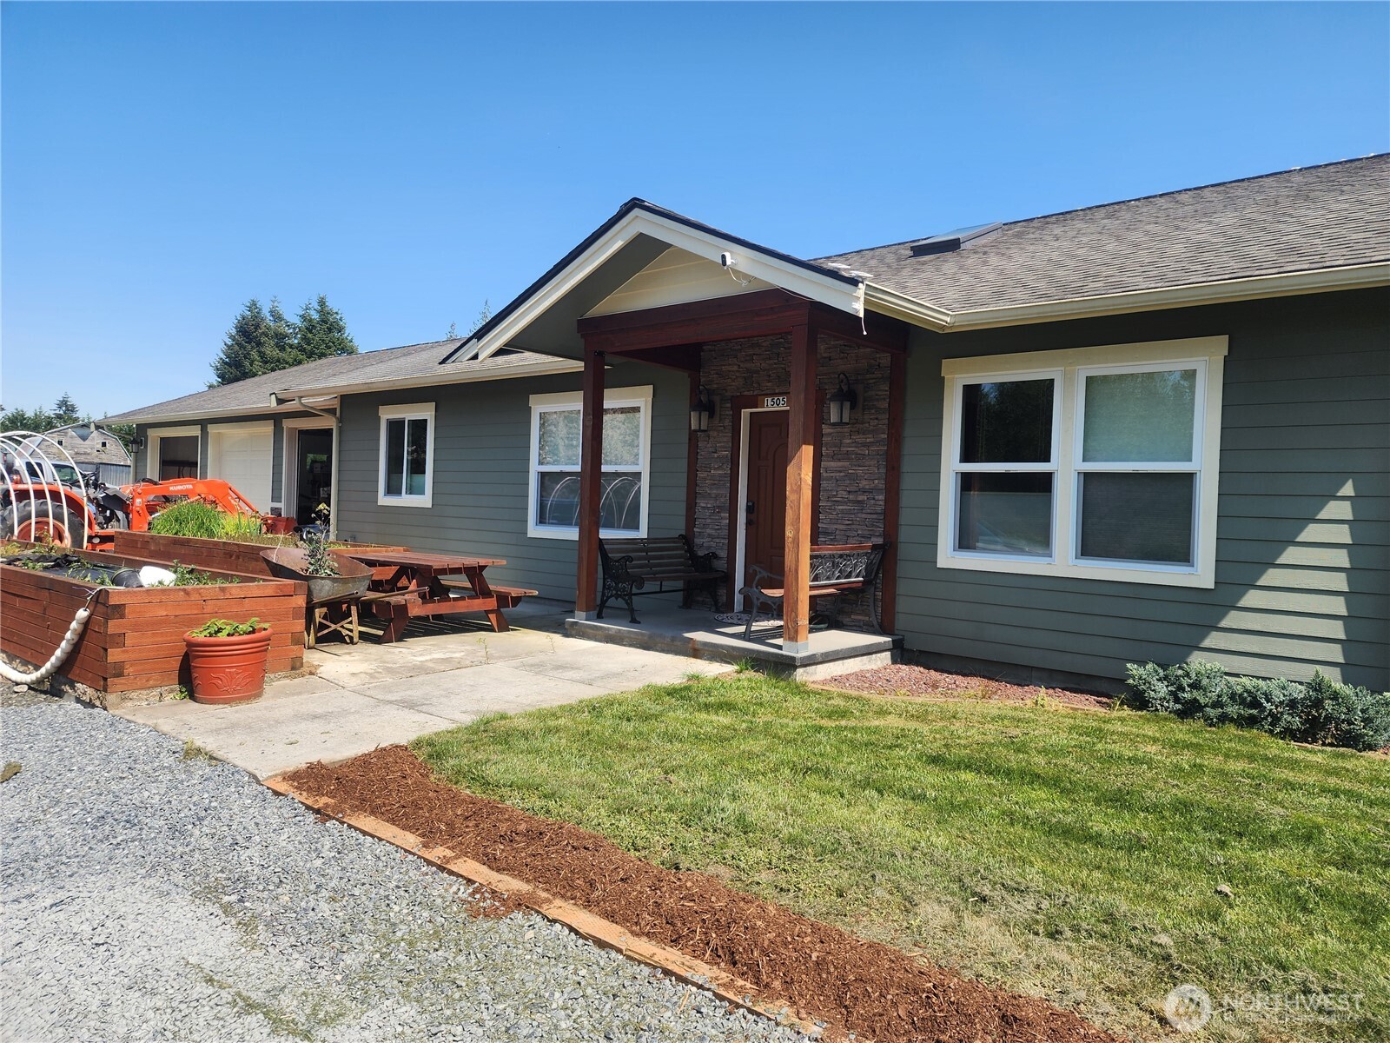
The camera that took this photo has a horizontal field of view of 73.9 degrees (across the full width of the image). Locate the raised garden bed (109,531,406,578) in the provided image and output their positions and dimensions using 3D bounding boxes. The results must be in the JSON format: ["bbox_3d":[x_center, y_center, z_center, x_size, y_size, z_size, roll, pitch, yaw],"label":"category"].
[{"bbox_3d":[-5.461,0.548,11.352,4.300,0.680,1.330,3,2,36],"label":"raised garden bed"}]

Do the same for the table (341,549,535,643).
[{"bbox_3d":[-2.715,0.707,9.030,1.740,0.705,1.520,3,2,42],"label":"table"}]

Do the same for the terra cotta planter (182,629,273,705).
[{"bbox_3d":[-2.927,0.915,5.802,0.500,0.430,0.500,3,2,41],"label":"terra cotta planter"}]

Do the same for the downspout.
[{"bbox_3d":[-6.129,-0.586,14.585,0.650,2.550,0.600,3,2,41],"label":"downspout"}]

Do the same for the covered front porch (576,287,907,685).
[{"bbox_3d":[0.367,-0.346,8.338,2.620,2.960,1.700,3,2,41],"label":"covered front porch"}]

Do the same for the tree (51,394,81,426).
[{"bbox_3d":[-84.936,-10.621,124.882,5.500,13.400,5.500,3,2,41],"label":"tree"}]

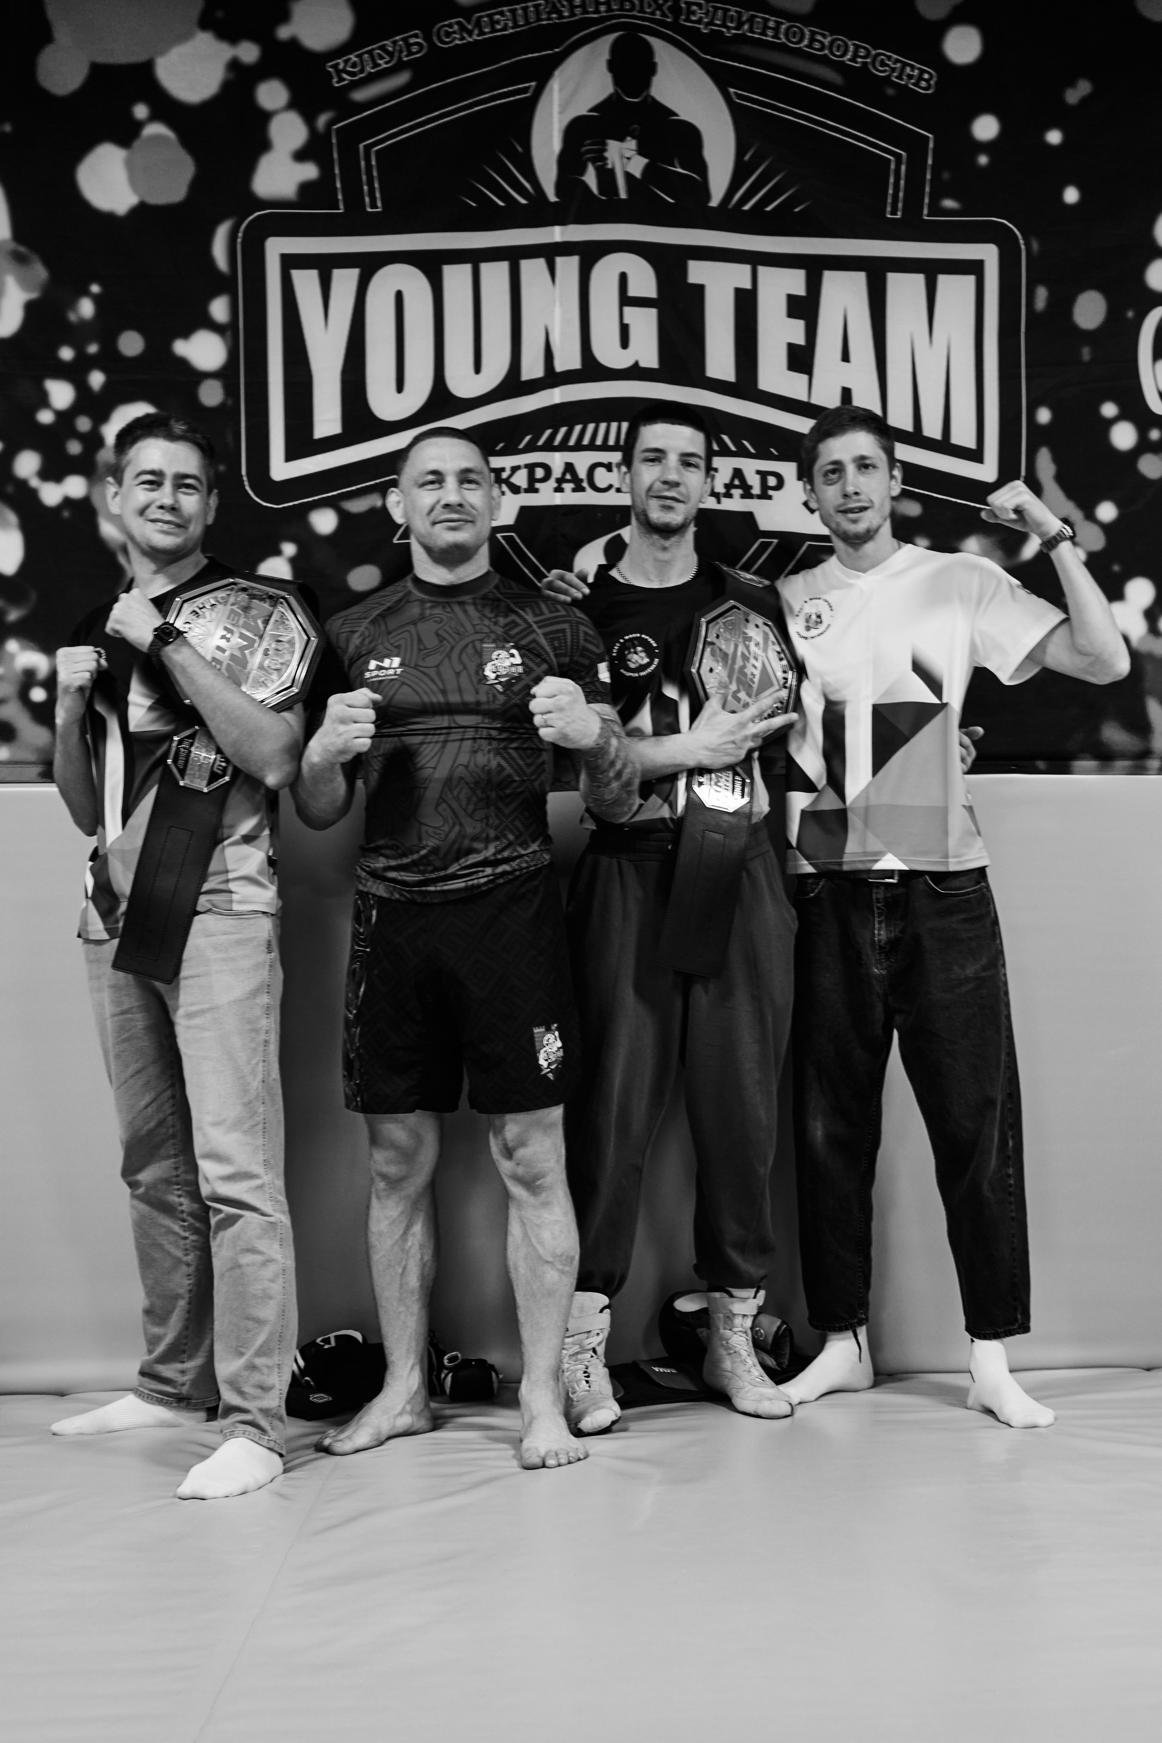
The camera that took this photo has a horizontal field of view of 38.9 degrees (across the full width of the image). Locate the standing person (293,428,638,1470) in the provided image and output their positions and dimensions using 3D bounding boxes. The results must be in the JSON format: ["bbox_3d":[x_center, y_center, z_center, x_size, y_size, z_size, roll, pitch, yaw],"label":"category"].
[{"bbox_3d":[-0.200,0.118,2.820,0.600,1.770,0.460,-1,3,-3],"label":"standing person"}]

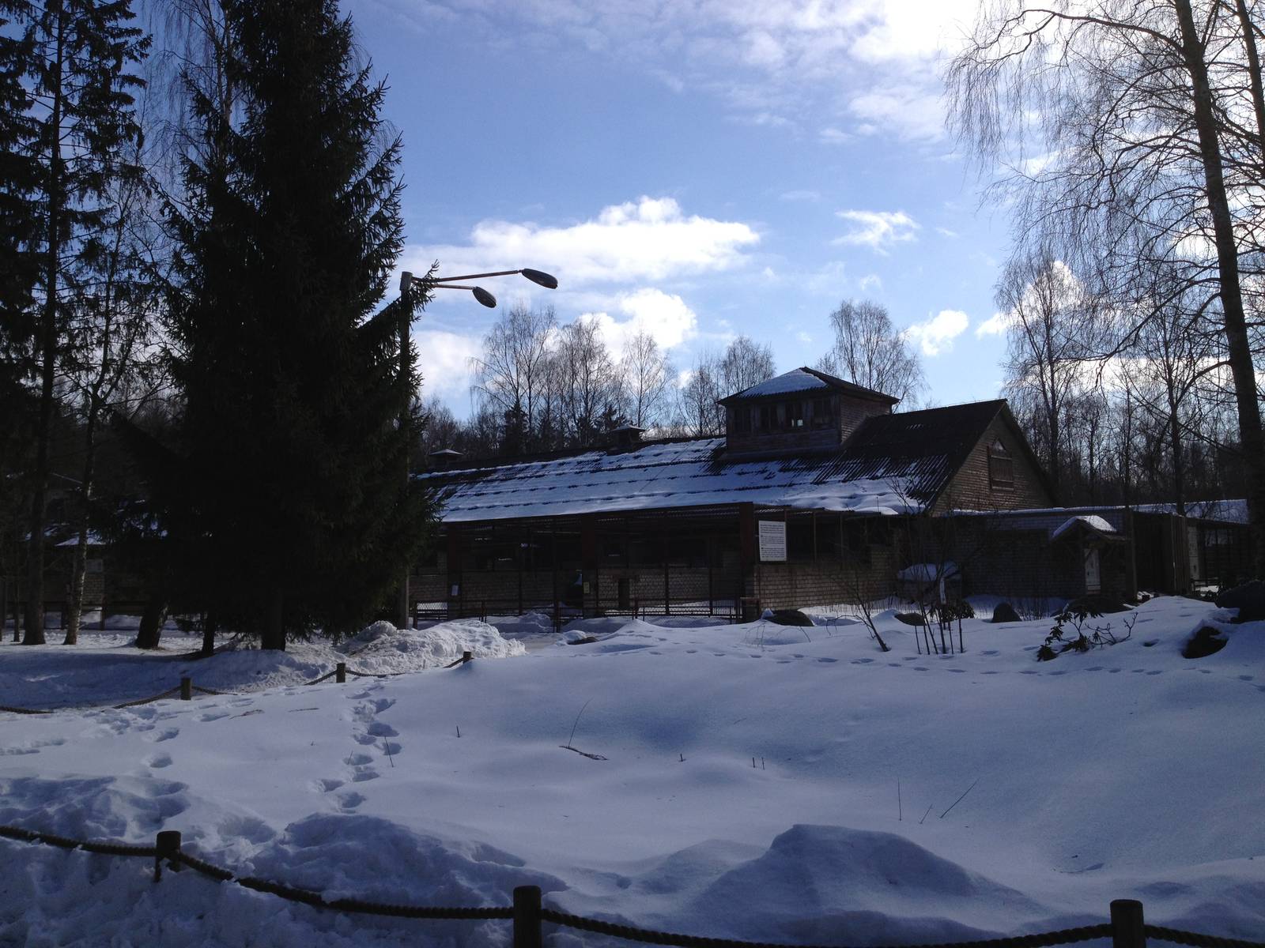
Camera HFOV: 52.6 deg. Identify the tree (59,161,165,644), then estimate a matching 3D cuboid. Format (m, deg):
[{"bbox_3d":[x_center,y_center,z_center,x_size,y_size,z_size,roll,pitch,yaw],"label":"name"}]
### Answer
[{"bbox_3d":[-14.958,-2.136,36.815,3.044,14.057,3.044,-1,-5,0],"label":"tree"}]

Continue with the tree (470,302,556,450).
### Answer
[{"bbox_3d":[-7.110,-1.091,76.369,5.075,18.690,5.075,-1,-5,0],"label":"tree"}]

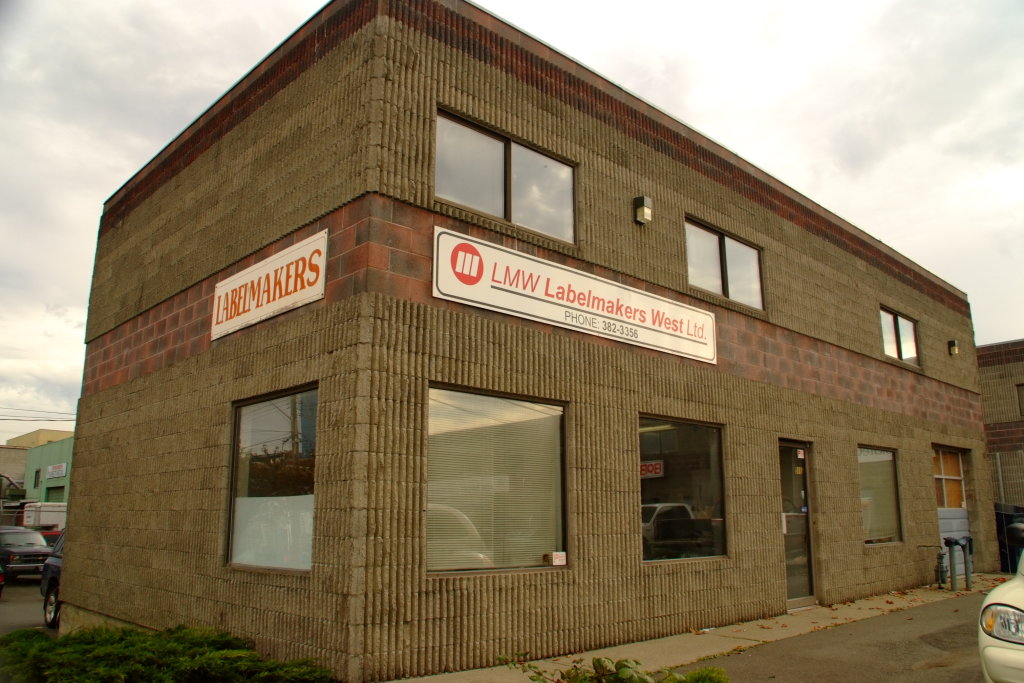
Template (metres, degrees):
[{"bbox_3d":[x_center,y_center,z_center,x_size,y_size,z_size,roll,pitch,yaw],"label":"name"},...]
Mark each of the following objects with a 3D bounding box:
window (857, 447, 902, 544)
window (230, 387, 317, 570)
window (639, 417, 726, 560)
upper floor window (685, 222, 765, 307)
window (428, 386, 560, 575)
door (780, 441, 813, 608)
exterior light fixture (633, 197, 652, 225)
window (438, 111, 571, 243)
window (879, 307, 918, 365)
[{"bbox_3d":[5.768,2.405,12.004,1.570,1.470,0.120,12,-17,-42],"label":"window"},{"bbox_3d":[-2.094,1.186,6.637,0.120,1.490,1.600,12,-17,-42],"label":"window"},{"bbox_3d":[1.908,1.616,8.415,1.680,1.490,0.120,12,-17,-42],"label":"window"},{"bbox_3d":[2.746,-0.962,9.810,1.850,0.880,0.120,12,-17,-42],"label":"upper floor window"},{"bbox_3d":[-0.077,1.191,6.574,1.650,1.490,0.120,12,-17,-42],"label":"window"},{"bbox_3d":[3.749,2.383,10.067,0.930,2.120,0.110,12,-17,-42],"label":"door"},{"bbox_3d":[1.451,-1.441,8.442,0.150,0.270,0.150,12,-17,-42],"label":"exterior light fixture"},{"bbox_3d":[-0.017,-1.510,7.237,1.830,0.870,0.120,12,-17,-42],"label":"window"},{"bbox_3d":[6.889,-0.061,13.650,1.760,0.870,0.120,12,-17,-42],"label":"window"}]

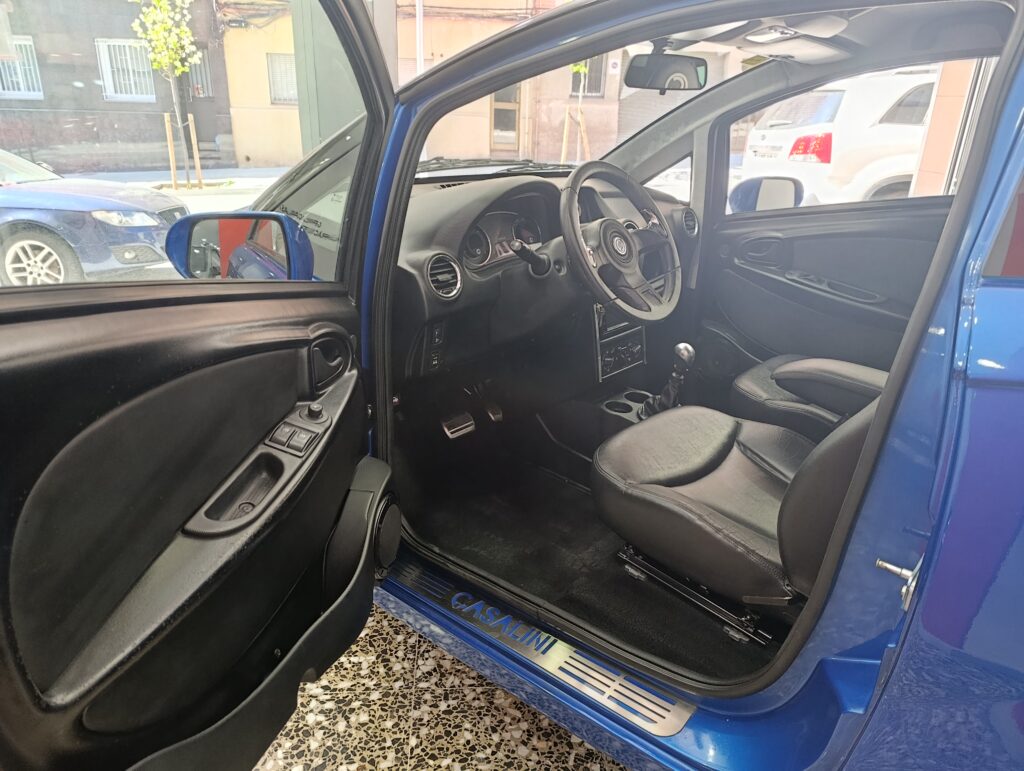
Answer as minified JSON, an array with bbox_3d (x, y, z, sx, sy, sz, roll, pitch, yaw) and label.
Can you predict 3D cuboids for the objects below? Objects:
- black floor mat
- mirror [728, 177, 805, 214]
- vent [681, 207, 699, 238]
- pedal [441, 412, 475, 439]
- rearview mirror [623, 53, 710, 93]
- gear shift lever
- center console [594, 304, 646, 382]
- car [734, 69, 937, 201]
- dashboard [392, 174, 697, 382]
[{"bbox_3d":[0.171,0.337,1.517,0.860,0.040,0.460,16,24,35],"label":"black floor mat"},{"bbox_3d":[0.825,-0.610,2.217,0.210,0.150,0.130,-13,24,-35],"label":"mirror"},{"bbox_3d":[0.556,-0.515,2.150,0.045,0.090,0.090,16,24,35],"label":"vent"},{"bbox_3d":[-0.141,0.102,1.815,0.050,0.060,0.080,16,24,35],"label":"pedal"},{"bbox_3d":[0.340,-0.692,1.505,0.230,0.075,0.040,-8,22,-26],"label":"rearview mirror"},{"bbox_3d":[0.380,-0.013,1.697,0.130,0.200,0.085,16,24,35],"label":"gear shift lever"},{"bbox_3d":[0.275,-0.129,1.760,0.100,0.220,0.220,16,24,35],"label":"center console"},{"bbox_3d":[4.946,-2.198,7.147,4.685,1.720,1.885,0,20,-4],"label":"car"},{"bbox_3d":[0.154,-0.332,1.801,0.430,0.440,1.260,16,24,35],"label":"dashboard"}]

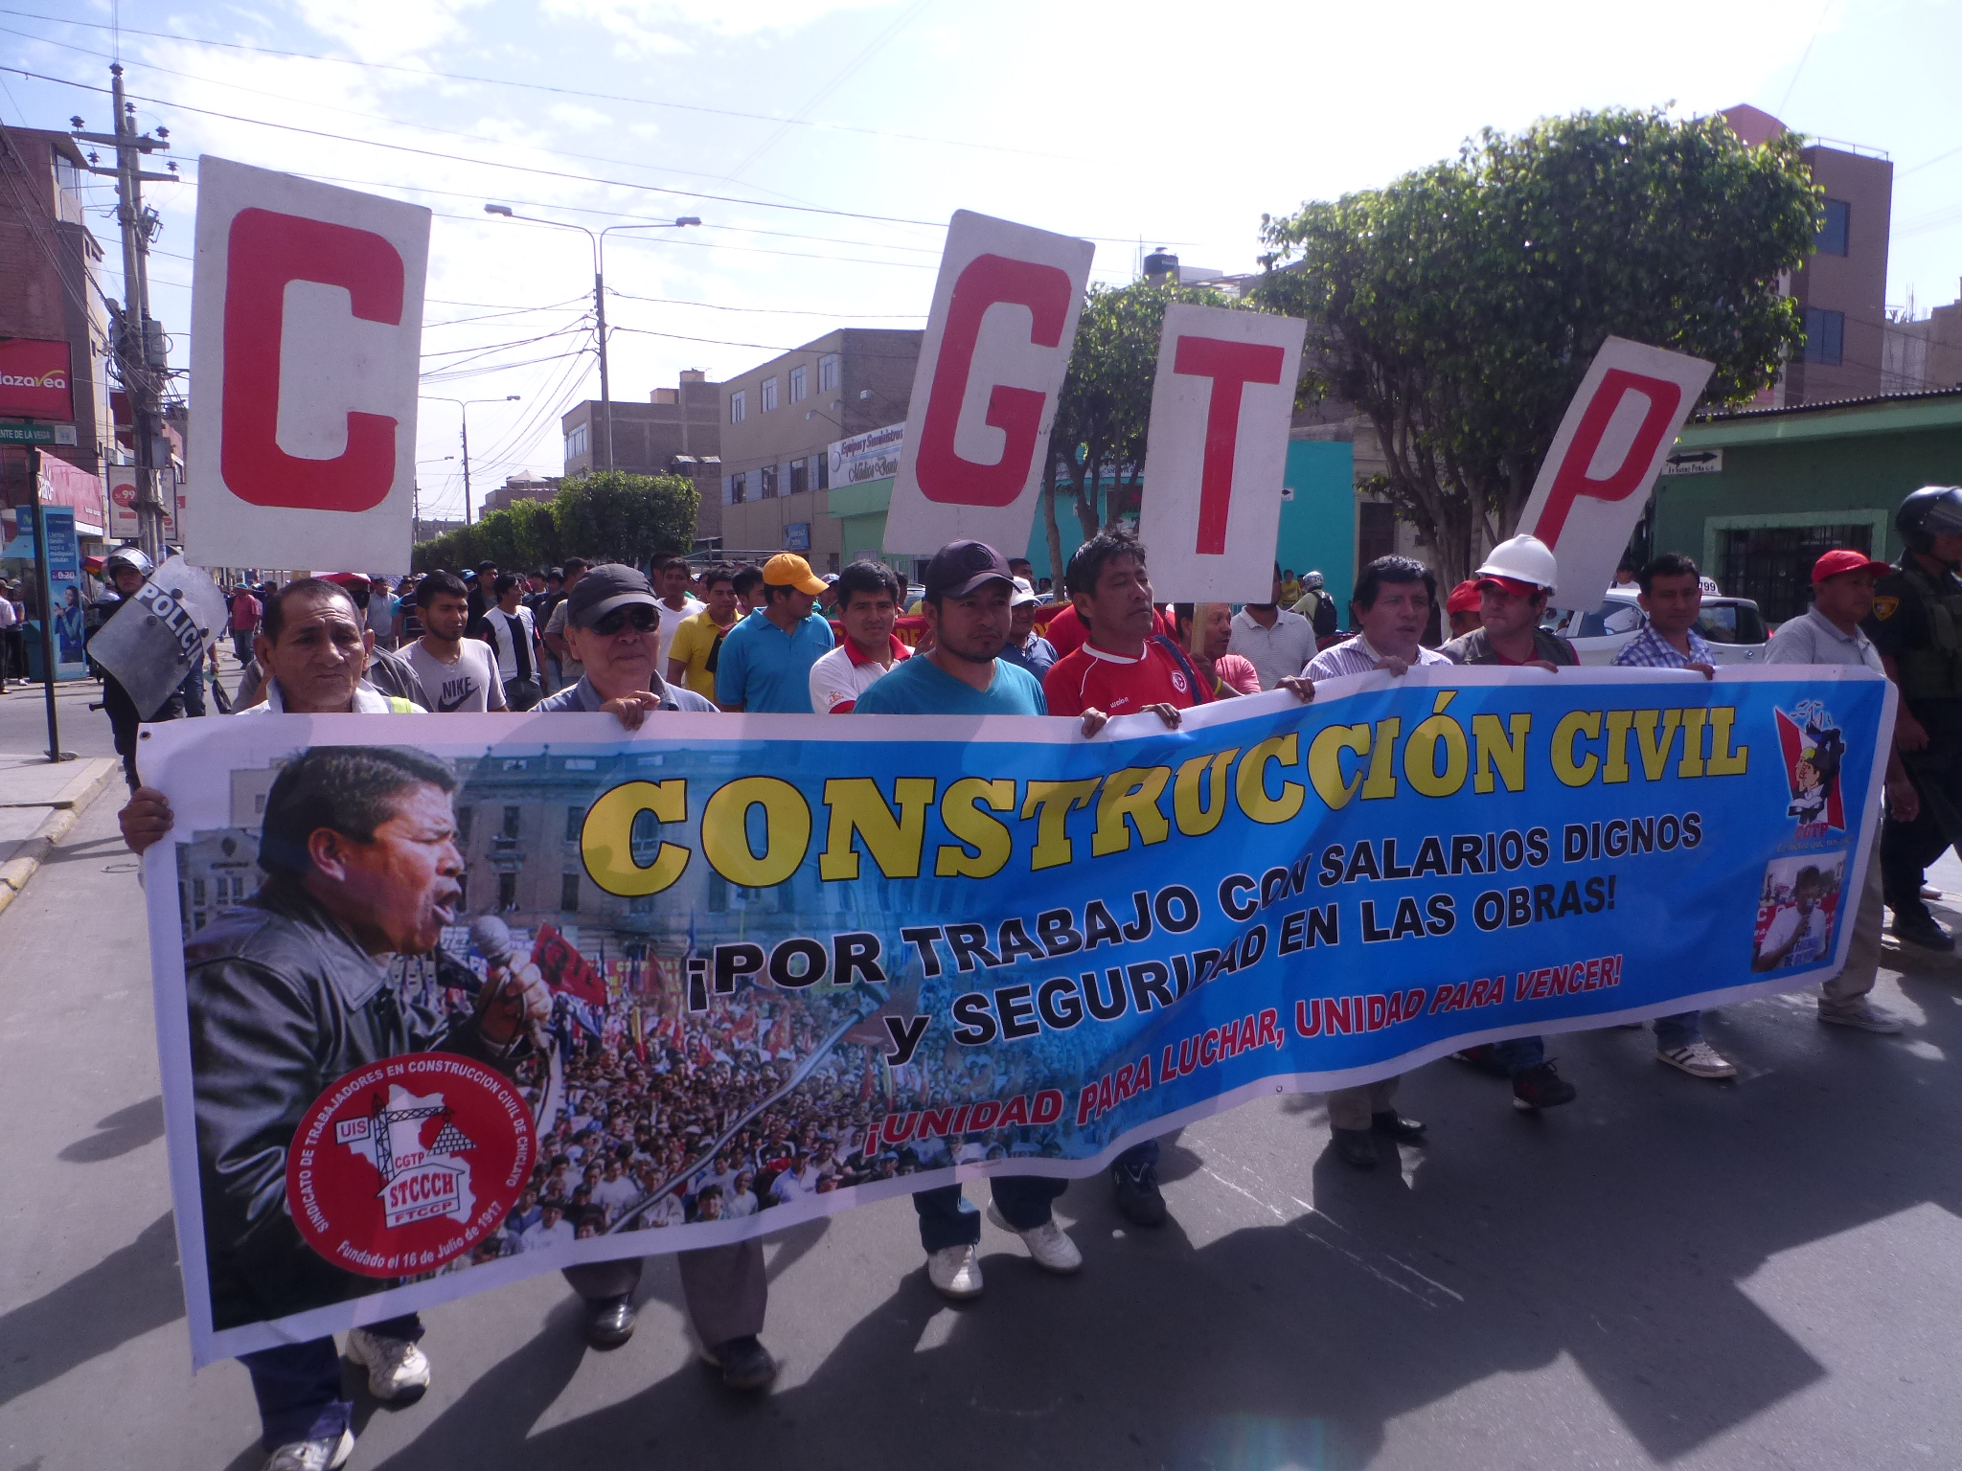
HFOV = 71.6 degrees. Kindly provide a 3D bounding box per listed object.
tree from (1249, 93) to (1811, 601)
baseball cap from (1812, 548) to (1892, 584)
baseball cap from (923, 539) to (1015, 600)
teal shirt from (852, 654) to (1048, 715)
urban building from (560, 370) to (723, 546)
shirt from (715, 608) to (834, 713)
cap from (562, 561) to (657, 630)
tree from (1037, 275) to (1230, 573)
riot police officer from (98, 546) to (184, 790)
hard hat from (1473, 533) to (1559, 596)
[{"bbox_3d":[3.314,-1.568,8.387,3.200,4.200,3.200,-4,7,-28],"label":"tree"},{"bbox_3d":[3.109,-0.601,4.870,0.180,0.125,0.265,-4,-1,-26],"label":"baseball cap"},{"bbox_3d":[-0.026,-0.368,3.050,0.180,0.140,0.265,-4,7,-29],"label":"baseball cap"},{"bbox_3d":[-0.063,0.138,3.179,0.500,0.680,0.290,-4,7,-30],"label":"teal shirt"},{"bbox_3d":[-16.373,-13.533,76.141,12.000,13.300,6.700,-4,7,-28],"label":"urban building"},{"bbox_3d":[-0.720,-0.096,4.819,0.500,0.700,0.290,-4,7,-30],"label":"shirt"},{"bbox_3d":[-0.742,-0.284,2.750,0.180,0.140,0.265,-4,8,-31],"label":"cap"},{"bbox_3d":[1.155,-1.989,12.285,2.700,4.200,2.700,-4,7,-28],"label":"tree"},{"bbox_3d":[-4.749,-0.128,7.715,0.650,1.850,0.500,-6,8,-38],"label":"riot police officer"},{"bbox_3d":[1.656,-0.528,4.200,0.290,0.160,0.225,13,-1,-29],"label":"hard hat"}]

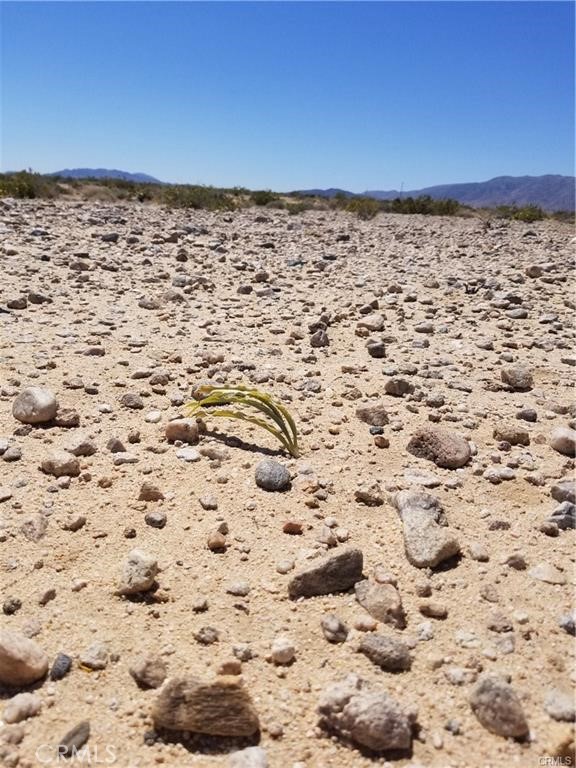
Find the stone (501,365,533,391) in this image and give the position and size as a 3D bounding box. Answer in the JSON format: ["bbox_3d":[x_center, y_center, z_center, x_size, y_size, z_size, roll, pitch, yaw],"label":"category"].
[{"bbox_3d":[0.625,-0.019,1.575,0.085,0.055,0.074,10,19,21],"label":"stone"}]

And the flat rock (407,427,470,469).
[{"bbox_3d":[0.281,0.119,1.073,0.106,0.061,0.076,16,22,36],"label":"flat rock"}]

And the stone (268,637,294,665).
[{"bbox_3d":[-0.005,0.229,0.497,0.021,0.020,0.019,2,18,0],"label":"stone"}]

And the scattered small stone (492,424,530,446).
[{"bbox_3d":[0.374,0.085,0.965,0.058,0.030,0.043,2,18,0],"label":"scattered small stone"}]

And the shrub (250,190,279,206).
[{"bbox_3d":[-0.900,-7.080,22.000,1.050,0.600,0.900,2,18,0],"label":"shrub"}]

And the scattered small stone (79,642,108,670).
[{"bbox_3d":[-0.196,0.273,0.581,0.027,0.017,0.024,-4,19,-20],"label":"scattered small stone"}]

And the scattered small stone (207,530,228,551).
[{"bbox_3d":[-0.096,0.212,0.783,0.026,0.021,0.024,0,17,-7],"label":"scattered small stone"}]

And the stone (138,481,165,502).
[{"bbox_3d":[-0.213,0.168,0.902,0.039,0.025,0.028,-2,18,-14],"label":"stone"}]

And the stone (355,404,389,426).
[{"bbox_3d":[0.150,0.056,1.026,0.058,0.034,0.044,2,18,0],"label":"stone"}]

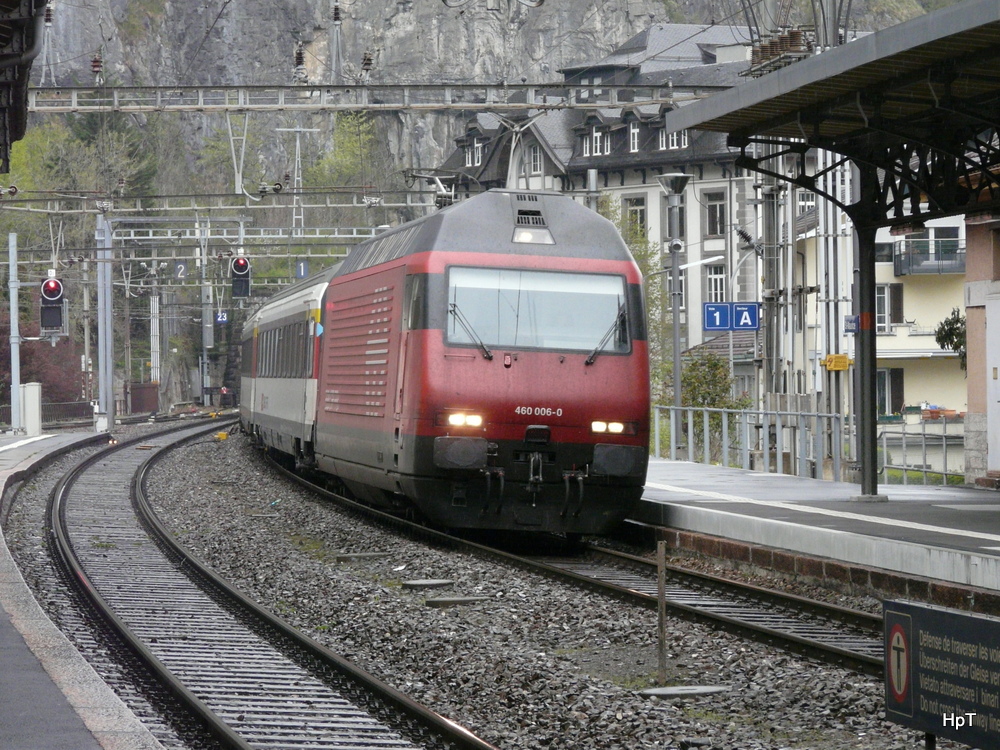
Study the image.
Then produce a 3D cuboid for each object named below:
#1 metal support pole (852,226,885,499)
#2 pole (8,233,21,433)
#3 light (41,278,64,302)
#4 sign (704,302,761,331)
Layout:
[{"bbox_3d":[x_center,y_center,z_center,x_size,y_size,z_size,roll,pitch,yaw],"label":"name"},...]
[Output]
[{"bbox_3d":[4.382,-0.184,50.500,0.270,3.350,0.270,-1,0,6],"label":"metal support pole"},{"bbox_3d":[-16.224,-1.421,142.000,0.300,6.650,0.300,-1,0,0],"label":"pole"},{"bbox_3d":[-14.964,-2.826,142.000,0.720,0.740,0.300,-1,0,-5],"label":"light"},{"bbox_3d":[4.061,-1.021,74.500,0.990,0.500,0.080,-1,0,2],"label":"sign"}]

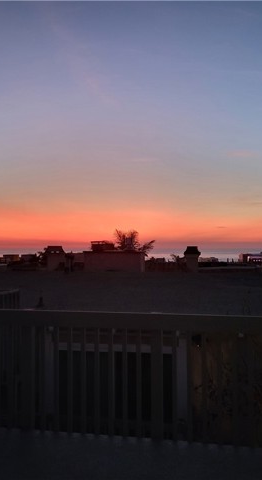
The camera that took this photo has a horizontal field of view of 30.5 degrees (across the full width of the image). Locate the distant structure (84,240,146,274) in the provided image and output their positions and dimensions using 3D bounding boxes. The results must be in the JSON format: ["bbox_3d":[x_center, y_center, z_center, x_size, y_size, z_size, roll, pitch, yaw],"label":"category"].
[{"bbox_3d":[-0.930,0.920,26.600,3.150,1.800,1.700,0,-1,10],"label":"distant structure"}]

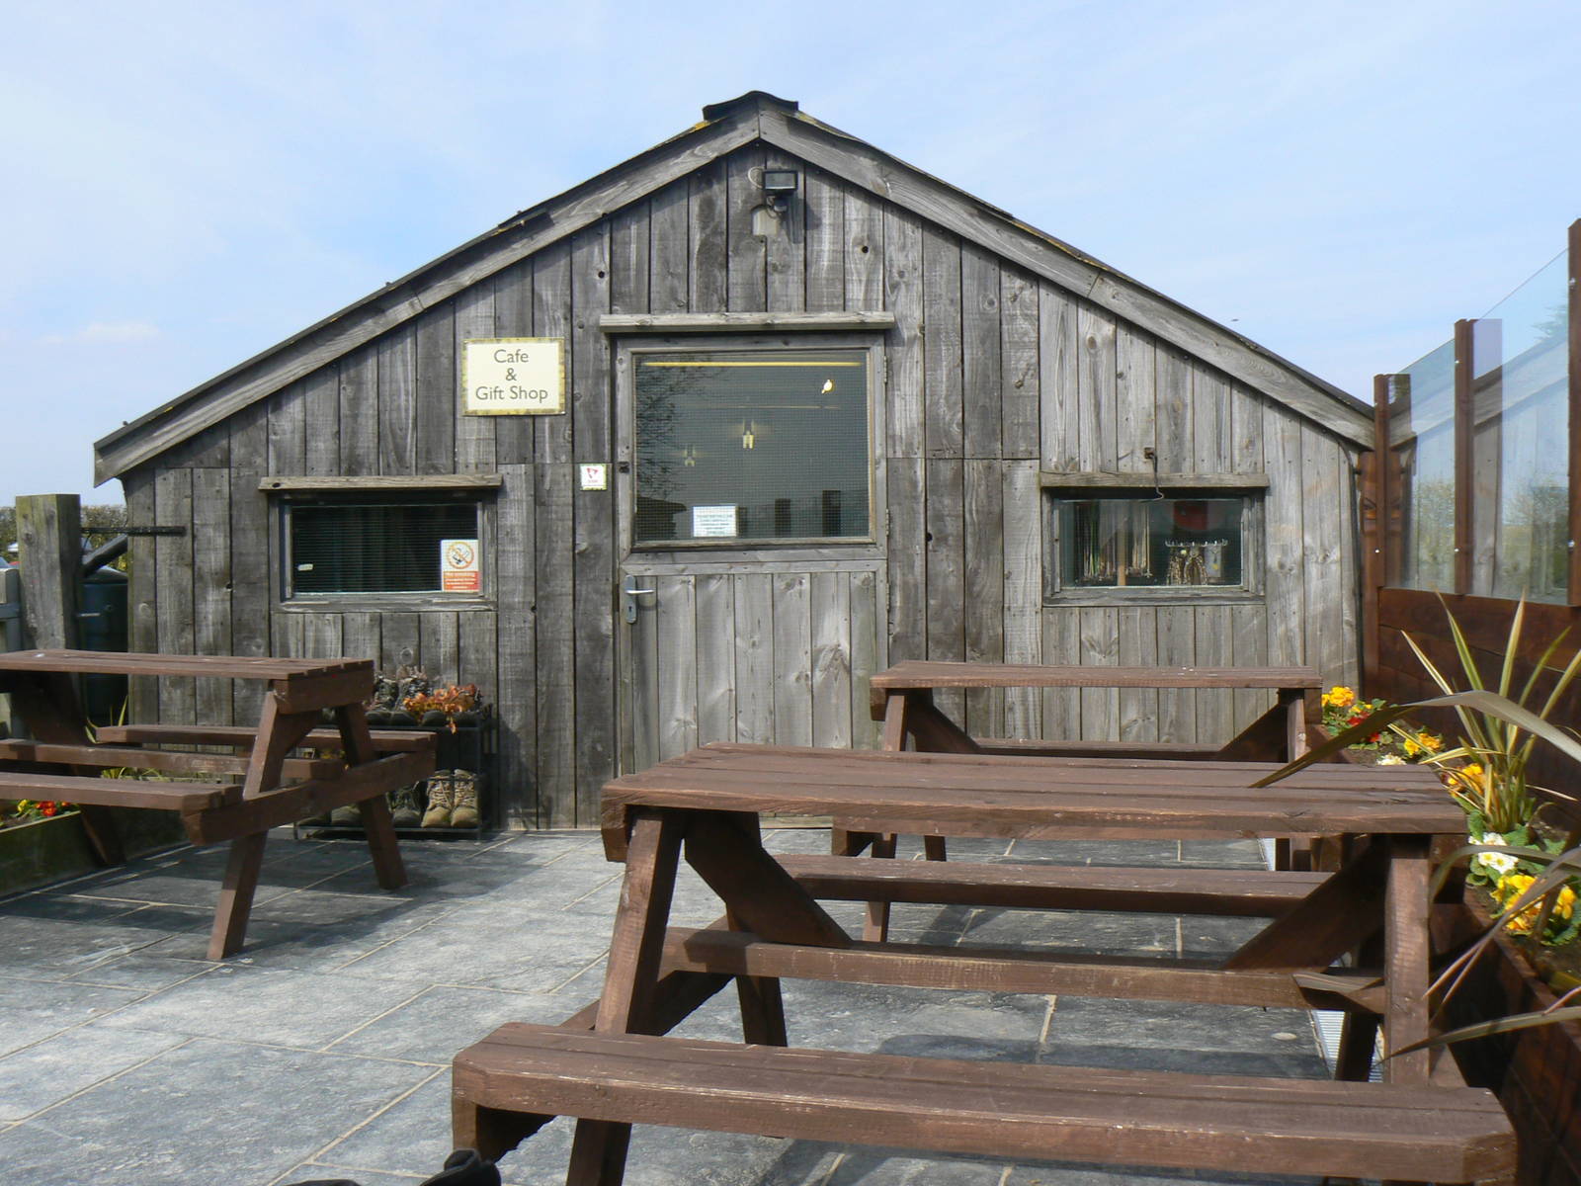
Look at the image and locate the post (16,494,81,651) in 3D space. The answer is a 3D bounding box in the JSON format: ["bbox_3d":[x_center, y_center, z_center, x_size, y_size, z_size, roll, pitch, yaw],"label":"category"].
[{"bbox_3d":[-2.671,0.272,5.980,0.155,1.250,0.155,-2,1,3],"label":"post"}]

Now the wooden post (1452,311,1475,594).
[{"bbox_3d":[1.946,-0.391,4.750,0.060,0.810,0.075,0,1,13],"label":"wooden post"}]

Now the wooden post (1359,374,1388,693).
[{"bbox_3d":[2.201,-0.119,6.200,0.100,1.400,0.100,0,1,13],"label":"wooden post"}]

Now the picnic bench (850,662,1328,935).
[{"bbox_3d":[0.872,0.608,4.674,1.239,0.765,1.434,0,2,13],"label":"picnic bench"}]

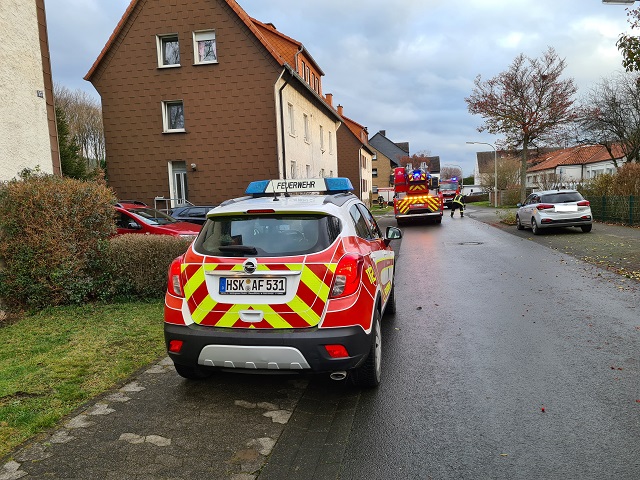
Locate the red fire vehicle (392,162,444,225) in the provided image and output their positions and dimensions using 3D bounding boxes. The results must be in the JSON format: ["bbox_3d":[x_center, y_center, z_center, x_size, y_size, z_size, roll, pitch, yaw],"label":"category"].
[{"bbox_3d":[5.837,-2.786,29.044,2.500,3.250,9.800,-1,5,10],"label":"red fire vehicle"}]

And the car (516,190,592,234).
[{"bbox_3d":[8.530,-1.085,17.730,1.750,1.470,4.030,-1,5,14],"label":"car"}]

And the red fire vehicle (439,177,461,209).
[{"bbox_3d":[14.517,-5.093,53.907,2.500,3.250,7.400,-1,6,15],"label":"red fire vehicle"}]

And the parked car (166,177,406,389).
[{"bbox_3d":[-0.094,0.229,5.631,1.860,1.840,4.270,-1,5,11],"label":"parked car"}]

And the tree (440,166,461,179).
[{"bbox_3d":[23.941,-9.985,87.699,4.600,6.400,4.600,-1,5,11],"label":"tree"}]

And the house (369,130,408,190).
[{"bbox_3d":[11.036,-12.166,83.464,11.000,11.400,12.000,-1,5,11],"label":"house"}]

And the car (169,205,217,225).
[{"bbox_3d":[-2.879,-0.473,16.531,4.400,1.460,1.800,-1,5,9],"label":"car"}]

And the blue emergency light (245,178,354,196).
[{"bbox_3d":[-0.195,-0.564,5.174,1.200,0.165,0.300,-1,5,11],"label":"blue emergency light"}]

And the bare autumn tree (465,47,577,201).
[{"bbox_3d":[9.311,-4.879,22.119,5.200,8.100,5.200,-1,5,11],"label":"bare autumn tree"}]

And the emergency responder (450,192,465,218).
[{"bbox_3d":[8.469,-2.017,29.430,0.800,1.480,0.600,-3,5,-7],"label":"emergency responder"}]

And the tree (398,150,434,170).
[{"bbox_3d":[14.731,-9.573,74.615,5.700,8.200,5.500,-1,5,11],"label":"tree"}]

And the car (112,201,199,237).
[{"bbox_3d":[-4.717,0.007,10.822,4.300,1.660,1.820,-1,5,9],"label":"car"}]

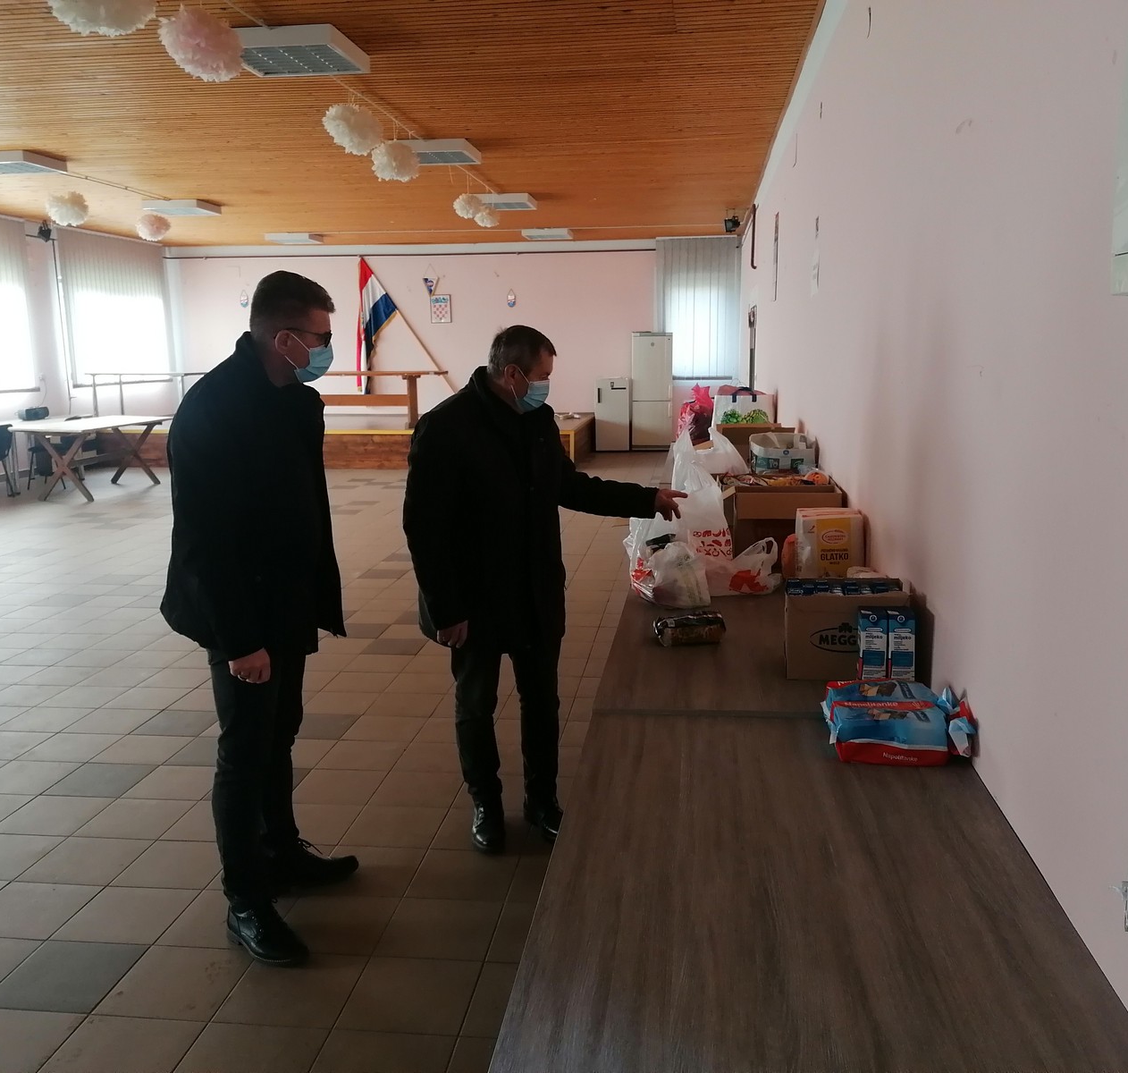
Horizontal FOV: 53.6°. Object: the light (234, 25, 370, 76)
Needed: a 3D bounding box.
[{"bbox_3d":[-1.353,-2.426,5.598,0.595,0.090,0.595,0,10,7],"label":"light"}]

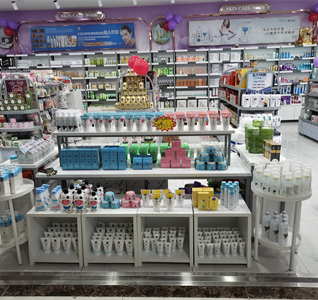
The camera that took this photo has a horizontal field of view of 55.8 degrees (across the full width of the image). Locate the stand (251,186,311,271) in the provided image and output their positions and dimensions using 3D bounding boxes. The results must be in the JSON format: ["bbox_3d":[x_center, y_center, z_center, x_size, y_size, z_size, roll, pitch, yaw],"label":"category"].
[{"bbox_3d":[0.924,0.558,2.320,0.420,0.600,0.420,-1,13,3],"label":"stand"}]

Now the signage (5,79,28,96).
[{"bbox_3d":[-2.173,-0.944,4.612,0.327,0.271,0.027,-1,14,3],"label":"signage"}]

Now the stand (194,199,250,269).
[{"bbox_3d":[0.452,0.592,2.283,0.399,0.419,0.382,-1,14,3],"label":"stand"}]

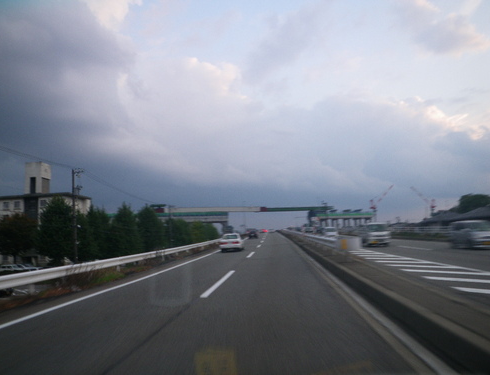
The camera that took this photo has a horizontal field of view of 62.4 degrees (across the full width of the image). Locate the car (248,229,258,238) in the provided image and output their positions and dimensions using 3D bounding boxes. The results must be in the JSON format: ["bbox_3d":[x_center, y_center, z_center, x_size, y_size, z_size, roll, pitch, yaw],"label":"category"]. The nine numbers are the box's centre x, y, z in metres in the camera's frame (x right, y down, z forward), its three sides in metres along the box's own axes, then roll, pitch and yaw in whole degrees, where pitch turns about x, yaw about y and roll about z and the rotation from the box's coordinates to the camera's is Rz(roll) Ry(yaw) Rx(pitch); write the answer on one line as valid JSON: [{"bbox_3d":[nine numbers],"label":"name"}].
[{"bbox_3d":[1.820,9.861,84.167,1.720,1.500,4.200,-2,-6,3],"label":"car"}]

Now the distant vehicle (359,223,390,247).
[{"bbox_3d":[9.664,3.537,30.595,1.500,1.660,3.450,-3,-6,5],"label":"distant vehicle"}]

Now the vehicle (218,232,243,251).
[{"bbox_3d":[-0.972,4.679,34.557,1.710,1.440,4.600,-3,-6,5],"label":"vehicle"}]

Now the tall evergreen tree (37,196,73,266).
[{"bbox_3d":[-19.316,5.000,41.441,3.600,8.100,3.600,-3,-6,5],"label":"tall evergreen tree"}]

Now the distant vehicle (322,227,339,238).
[{"bbox_3d":[10.799,5.927,52.022,1.620,1.580,4.000,-2,-6,3],"label":"distant vehicle"}]

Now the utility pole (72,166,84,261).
[{"bbox_3d":[-16.379,3.557,39.588,1.000,10.800,0.500,-3,-6,5],"label":"utility pole"}]

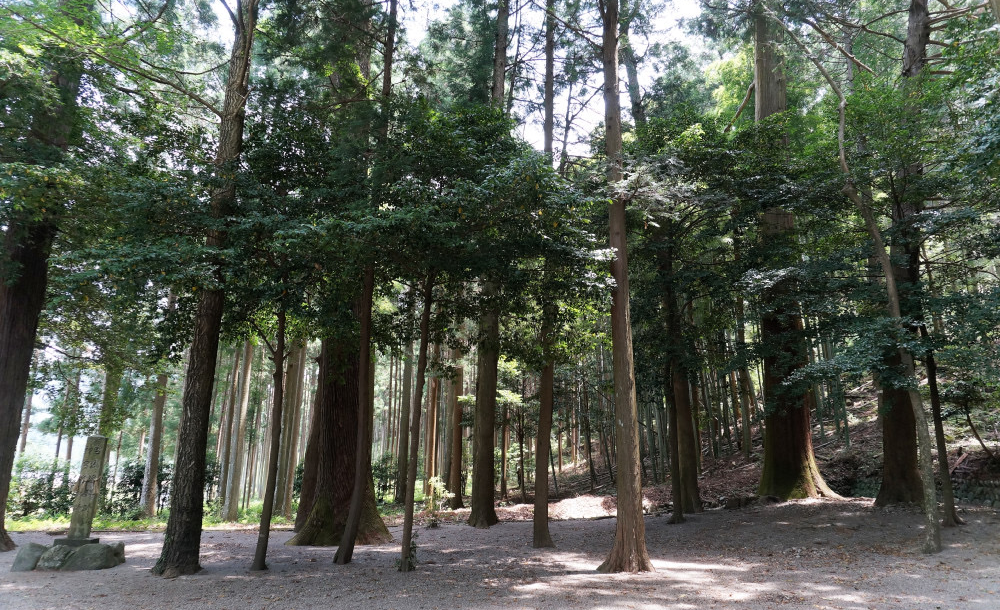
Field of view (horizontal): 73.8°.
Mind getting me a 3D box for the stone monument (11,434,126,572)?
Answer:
[{"bbox_3d":[-5.121,2.382,8.223,1.150,1.529,0.900,4,-12,-14],"label":"stone monument"}]

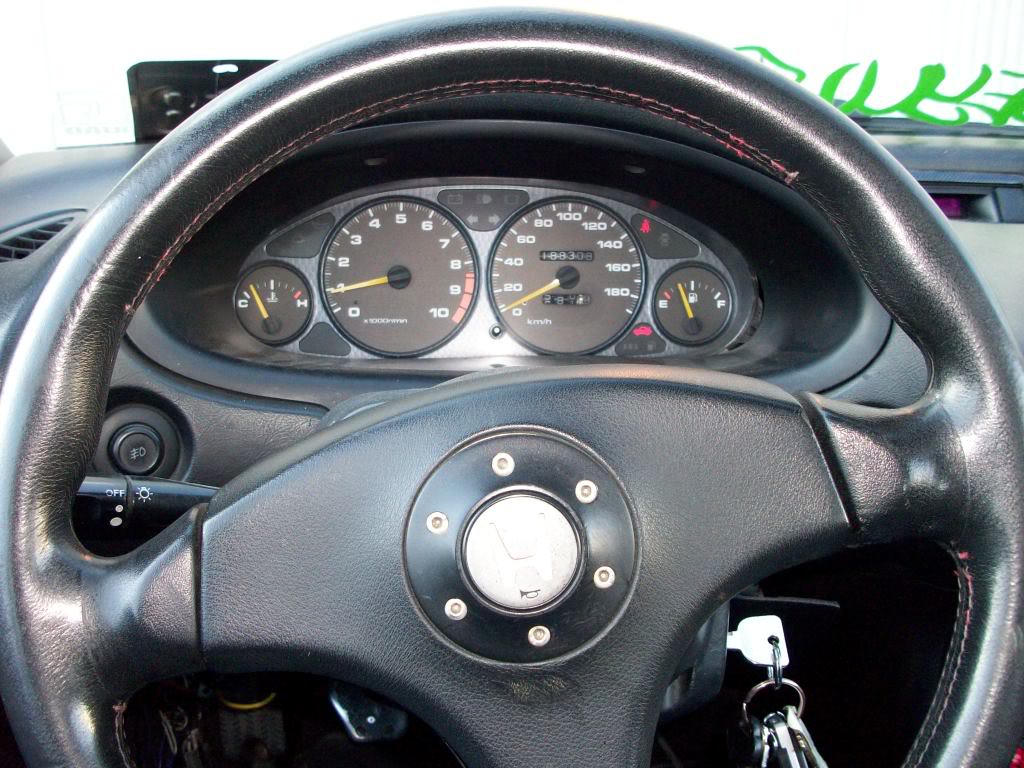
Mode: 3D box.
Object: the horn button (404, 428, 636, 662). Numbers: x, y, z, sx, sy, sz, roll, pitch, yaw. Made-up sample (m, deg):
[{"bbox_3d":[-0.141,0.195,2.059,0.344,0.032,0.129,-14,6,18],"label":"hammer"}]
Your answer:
[{"bbox_3d":[0.004,0.066,0.410,0.095,0.095,0.018,-11,-1,-1],"label":"horn button"}]

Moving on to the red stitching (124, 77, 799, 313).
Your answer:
[{"bbox_3d":[-0.024,-0.079,0.374,0.252,0.057,0.016,-11,-1,-1],"label":"red stitching"}]

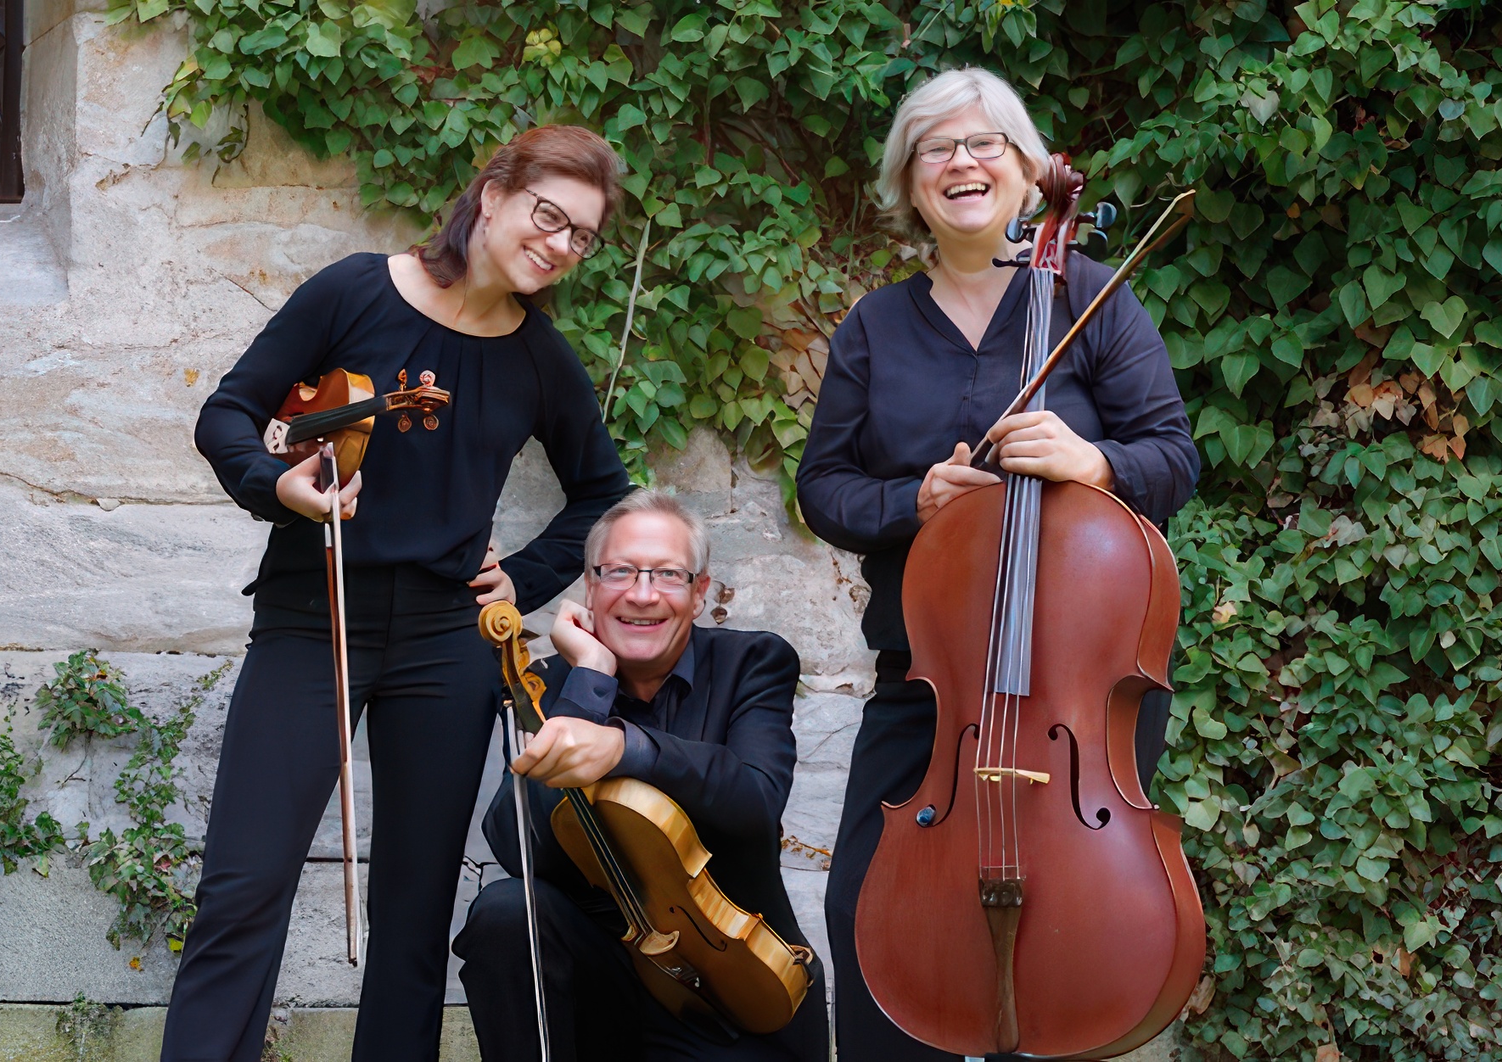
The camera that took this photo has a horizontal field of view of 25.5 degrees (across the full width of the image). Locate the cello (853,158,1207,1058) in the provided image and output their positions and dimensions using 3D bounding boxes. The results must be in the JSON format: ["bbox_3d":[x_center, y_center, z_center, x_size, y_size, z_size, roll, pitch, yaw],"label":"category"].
[{"bbox_3d":[0.372,0.095,4.370,0.440,1.260,0.260,-1,-11,23],"label":"cello"}]

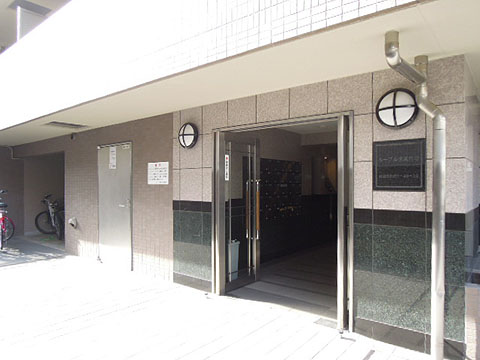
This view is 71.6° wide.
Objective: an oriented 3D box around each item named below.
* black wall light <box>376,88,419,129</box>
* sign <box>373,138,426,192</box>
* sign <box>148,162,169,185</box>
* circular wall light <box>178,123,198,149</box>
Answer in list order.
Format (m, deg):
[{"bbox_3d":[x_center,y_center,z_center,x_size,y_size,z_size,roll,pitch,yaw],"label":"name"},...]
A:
[{"bbox_3d":[1.245,-0.560,2.646,0.310,0.310,0.100,0,-1,38],"label":"black wall light"},{"bbox_3d":[1.271,-0.113,2.667,0.400,0.400,0.030,0,-1,38],"label":"sign"},{"bbox_3d":[-1.114,-0.089,4.531,0.450,0.297,0.020,0,-1,38],"label":"sign"},{"bbox_3d":[-0.651,-0.542,4.123,0.310,0.310,0.100,0,-1,38],"label":"circular wall light"}]

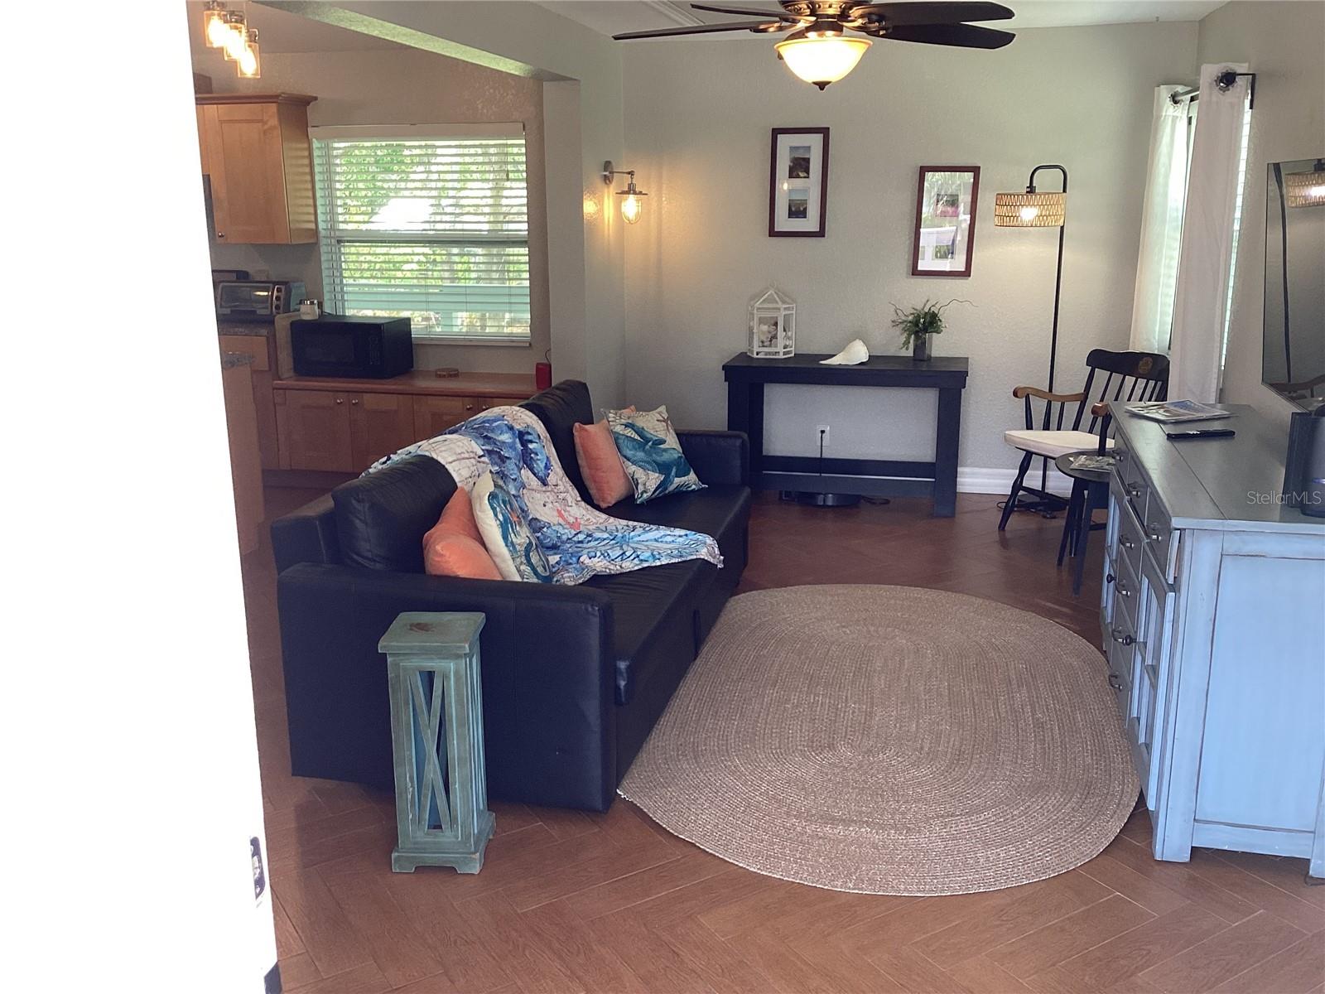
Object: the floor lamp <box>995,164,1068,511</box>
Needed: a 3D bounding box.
[{"bbox_3d":[1.886,-0.796,6.080,0.420,1.740,0.360,-2,13,-8],"label":"floor lamp"}]

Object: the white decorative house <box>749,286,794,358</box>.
[{"bbox_3d":[0.605,-0.961,6.493,0.240,0.385,0.215,3,14,14],"label":"white decorative house"}]

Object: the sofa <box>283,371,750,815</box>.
[{"bbox_3d":[-0.374,0.129,4.120,1.040,0.860,2.270,3,14,14],"label":"sofa"}]

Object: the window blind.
[{"bbox_3d":[-1.408,-1.505,6.855,1.310,1.200,0.060,3,14,14],"label":"window blind"}]

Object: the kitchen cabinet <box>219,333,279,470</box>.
[{"bbox_3d":[-2.353,-0.589,7.050,0.500,0.830,0.600,3,14,14],"label":"kitchen cabinet"}]

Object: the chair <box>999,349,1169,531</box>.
[{"bbox_3d":[1.995,-0.228,5.558,0.540,0.870,0.600,-7,15,-25],"label":"chair"}]

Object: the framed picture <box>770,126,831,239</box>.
[{"bbox_3d":[0.741,-1.706,6.448,0.310,0.570,0.025,3,14,14],"label":"framed picture"}]

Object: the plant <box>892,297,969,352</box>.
[{"bbox_3d":[1.410,-0.911,6.299,0.380,0.290,0.290,3,14,14],"label":"plant"}]

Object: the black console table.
[{"bbox_3d":[0.990,-0.356,6.389,1.240,0.755,0.550,3,14,14],"label":"black console table"}]

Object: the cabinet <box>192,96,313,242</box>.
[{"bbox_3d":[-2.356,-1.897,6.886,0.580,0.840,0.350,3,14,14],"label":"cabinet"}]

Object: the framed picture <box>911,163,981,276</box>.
[{"bbox_3d":[1.504,-1.458,6.301,0.308,0.570,0.025,3,14,14],"label":"framed picture"}]

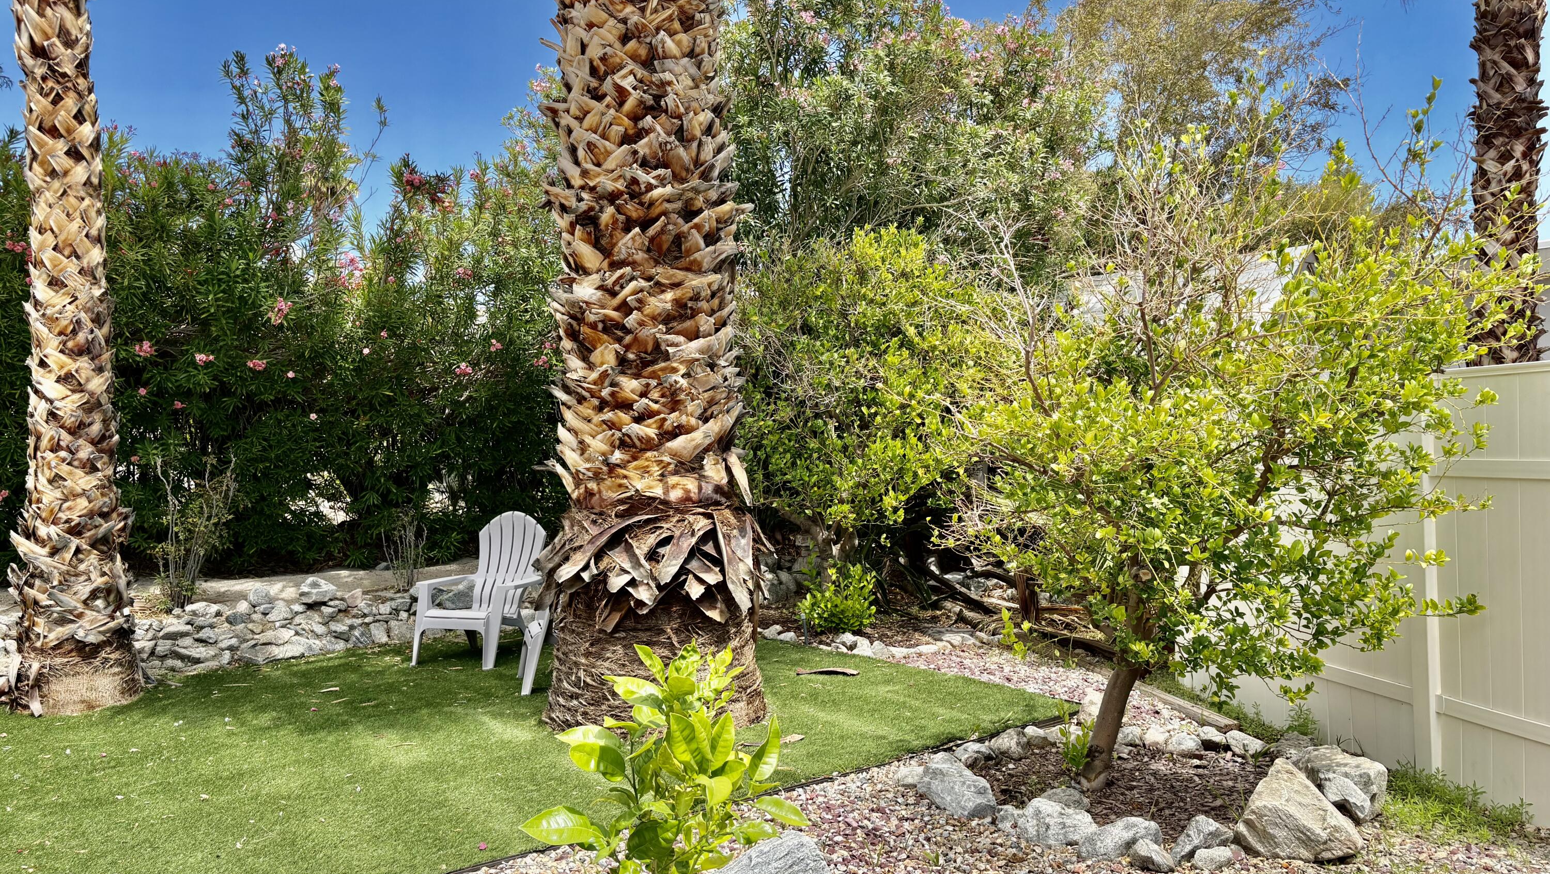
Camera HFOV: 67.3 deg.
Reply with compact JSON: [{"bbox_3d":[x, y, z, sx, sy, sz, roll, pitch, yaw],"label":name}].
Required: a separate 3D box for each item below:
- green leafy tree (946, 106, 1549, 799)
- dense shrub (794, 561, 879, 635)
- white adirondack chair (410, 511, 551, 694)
[{"bbox_3d":[1.840,0.020,4.750,2.250,2.800,2.100,-1,-1,0],"label":"green leafy tree"},{"bbox_3d":[0.460,1.200,8.700,0.620,0.550,0.580,-1,-1,0],"label":"dense shrub"},{"bbox_3d":[-1.900,0.975,7.550,0.740,0.950,0.820,-1,-1,20],"label":"white adirondack chair"}]

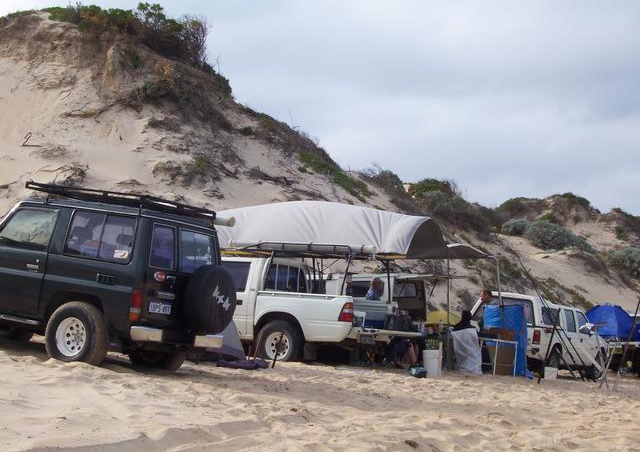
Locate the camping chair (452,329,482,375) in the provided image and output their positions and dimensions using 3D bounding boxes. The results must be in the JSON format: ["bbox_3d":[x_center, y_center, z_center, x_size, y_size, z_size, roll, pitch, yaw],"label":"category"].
[{"bbox_3d":[2.918,2.500,30.200,0.600,0.880,0.600,5,-4,-10],"label":"camping chair"}]

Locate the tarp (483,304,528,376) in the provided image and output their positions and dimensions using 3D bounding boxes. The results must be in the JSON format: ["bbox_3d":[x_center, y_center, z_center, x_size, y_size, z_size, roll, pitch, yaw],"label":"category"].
[{"bbox_3d":[3.768,2.326,30.800,0.930,1.450,0.450,3,-4,8],"label":"tarp"}]

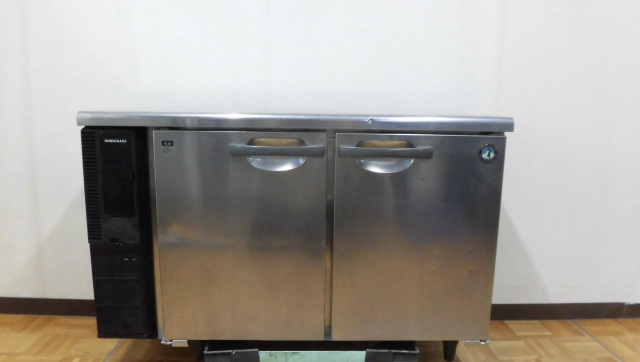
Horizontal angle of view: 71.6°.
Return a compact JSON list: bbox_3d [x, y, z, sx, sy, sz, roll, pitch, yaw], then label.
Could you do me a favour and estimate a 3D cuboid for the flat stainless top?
[{"bbox_3d":[-0.065,-0.196,1.434,1.200,0.040,0.450,1,9,-1],"label":"flat stainless top"}]

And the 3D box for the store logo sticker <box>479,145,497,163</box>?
[{"bbox_3d":[0.466,-0.074,1.234,0.049,0.050,0.004,1,9,-1],"label":"store logo sticker"}]

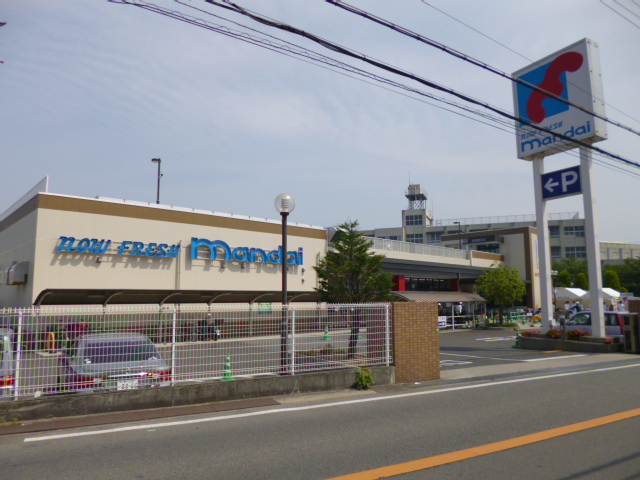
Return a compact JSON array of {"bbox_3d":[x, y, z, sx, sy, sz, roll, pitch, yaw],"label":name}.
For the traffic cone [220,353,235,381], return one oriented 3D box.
[{"bbox_3d":[-2.343,3.223,11.342,0.380,0.700,0.380,4,-8,-27],"label":"traffic cone"}]

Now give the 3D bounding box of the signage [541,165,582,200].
[{"bbox_3d":[8.441,-1.934,15.418,0.220,0.950,1.410,4,-8,-29],"label":"signage"}]

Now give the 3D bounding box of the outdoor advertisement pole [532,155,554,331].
[{"bbox_3d":[9.198,0.118,18.335,0.310,7.200,0.310,4,-8,-27],"label":"outdoor advertisement pole"}]

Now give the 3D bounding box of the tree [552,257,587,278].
[{"bbox_3d":[27.099,4.876,47.624,4.600,6.230,4.600,0,-7,0],"label":"tree"}]

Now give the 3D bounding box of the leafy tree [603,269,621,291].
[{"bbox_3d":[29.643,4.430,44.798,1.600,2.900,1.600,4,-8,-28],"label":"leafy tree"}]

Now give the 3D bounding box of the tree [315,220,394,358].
[{"bbox_3d":[0.784,1.123,10.396,1.800,3.250,1.800,0,-7,0],"label":"tree"}]

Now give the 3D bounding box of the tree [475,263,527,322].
[{"bbox_3d":[12.479,3.730,30.274,3.400,4.050,3.300,4,-8,-28],"label":"tree"}]

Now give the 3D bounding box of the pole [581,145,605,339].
[{"bbox_3d":[10.142,-0.022,16.529,0.310,7.100,0.310,4,-8,-27],"label":"pole"}]

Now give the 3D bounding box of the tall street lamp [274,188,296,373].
[{"bbox_3d":[-0.731,1.105,9.143,0.440,4.250,0.440,0,-7,0],"label":"tall street lamp"}]

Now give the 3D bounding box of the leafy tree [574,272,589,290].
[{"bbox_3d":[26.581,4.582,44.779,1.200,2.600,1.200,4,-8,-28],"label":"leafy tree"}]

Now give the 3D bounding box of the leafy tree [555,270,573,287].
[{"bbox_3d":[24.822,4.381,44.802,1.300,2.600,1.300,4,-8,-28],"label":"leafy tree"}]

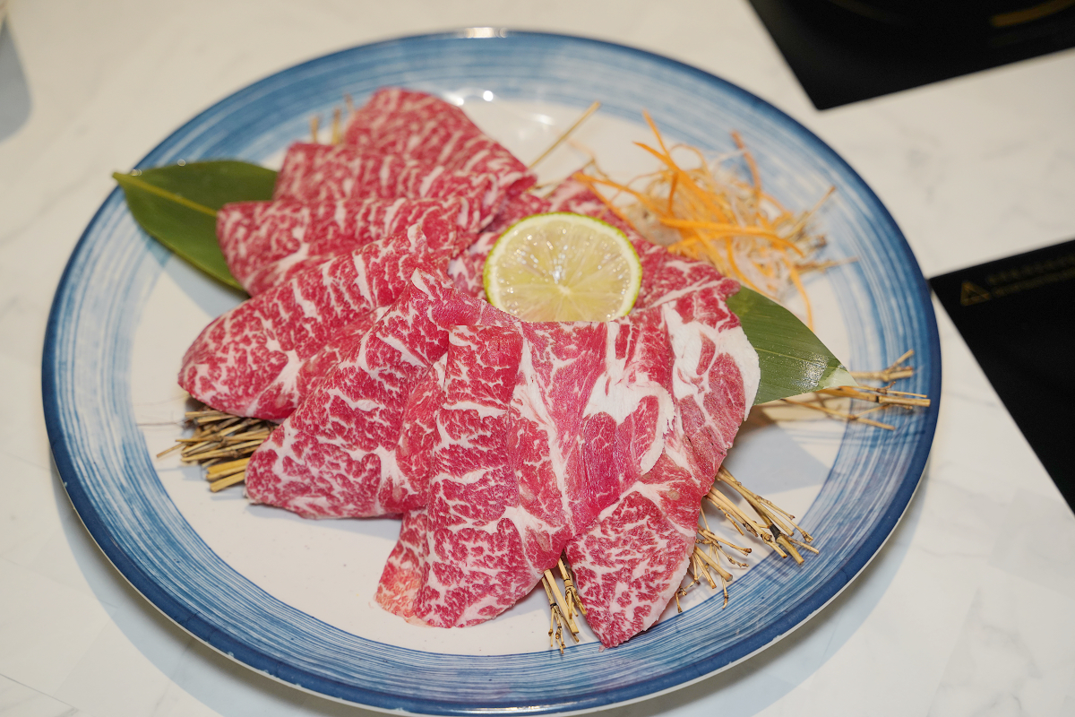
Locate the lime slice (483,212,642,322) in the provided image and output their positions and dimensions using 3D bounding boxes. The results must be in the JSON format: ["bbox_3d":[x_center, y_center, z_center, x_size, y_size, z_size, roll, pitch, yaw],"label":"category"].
[{"bbox_3d":[0.008,-0.025,0.593,0.051,0.007,0.051,0,57,0],"label":"lime slice"}]

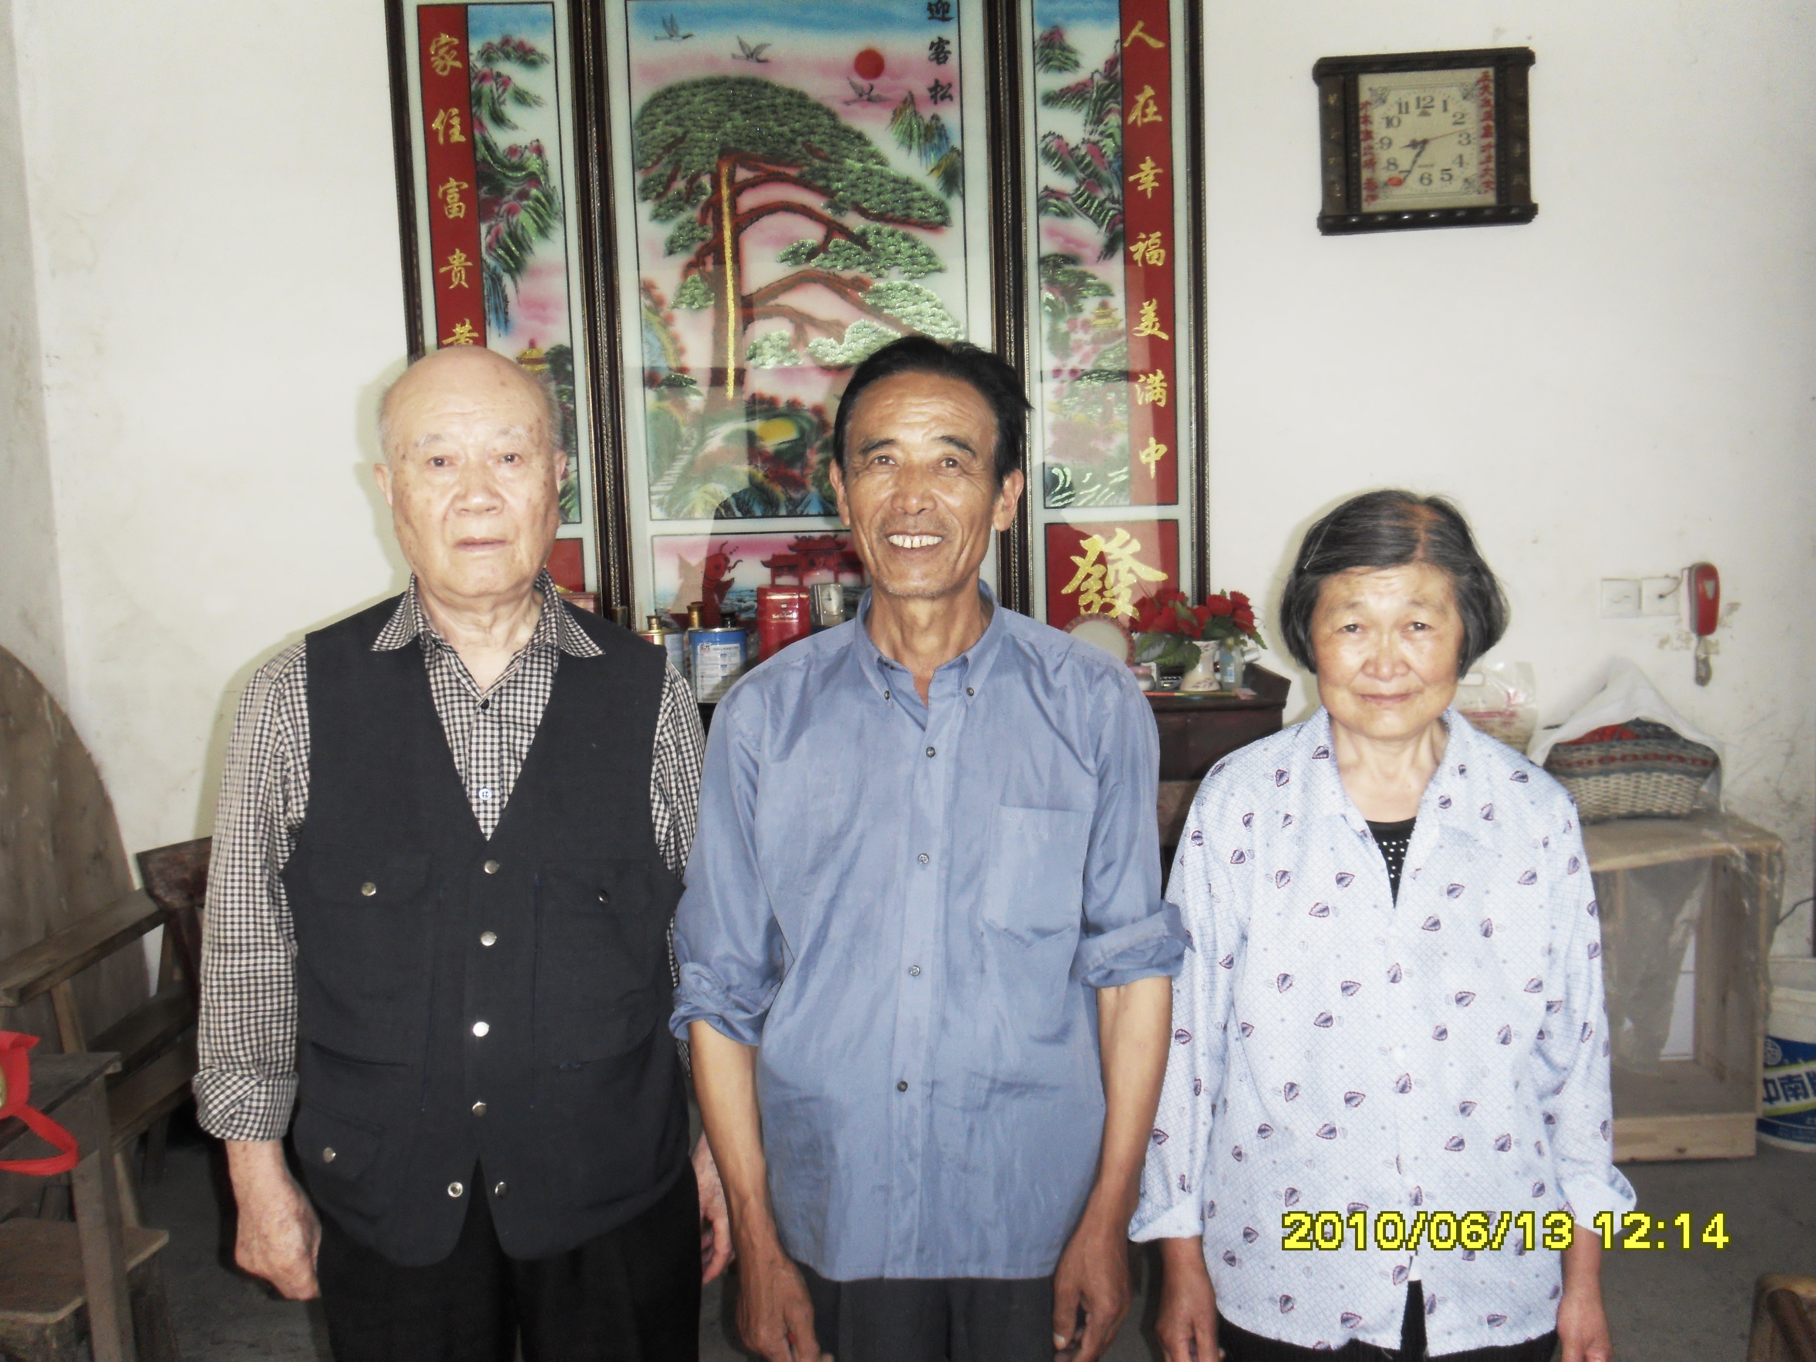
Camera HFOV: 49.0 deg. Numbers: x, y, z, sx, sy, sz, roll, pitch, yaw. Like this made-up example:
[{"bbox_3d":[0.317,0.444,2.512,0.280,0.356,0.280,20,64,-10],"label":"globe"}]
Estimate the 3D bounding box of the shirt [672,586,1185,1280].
[{"bbox_3d":[0.023,0.239,1.960,0.490,0.650,0.270,-1,7,4],"label":"shirt"}]

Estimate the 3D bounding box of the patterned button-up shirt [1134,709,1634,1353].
[{"bbox_3d":[0.459,0.328,1.940,0.470,0.595,0.260,-1,7,8],"label":"patterned button-up shirt"}]

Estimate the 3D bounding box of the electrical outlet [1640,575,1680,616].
[{"bbox_3d":[1.693,-0.190,4.485,0.086,0.086,0.012,-2,7,0],"label":"electrical outlet"}]

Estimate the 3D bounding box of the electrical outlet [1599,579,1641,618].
[{"bbox_3d":[1.604,-0.186,4.486,0.086,0.086,0.012,-2,7,0],"label":"electrical outlet"}]

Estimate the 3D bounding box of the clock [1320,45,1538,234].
[{"bbox_3d":[1.130,-1.178,4.349,0.475,0.380,0.055,-3,7,0],"label":"clock"}]

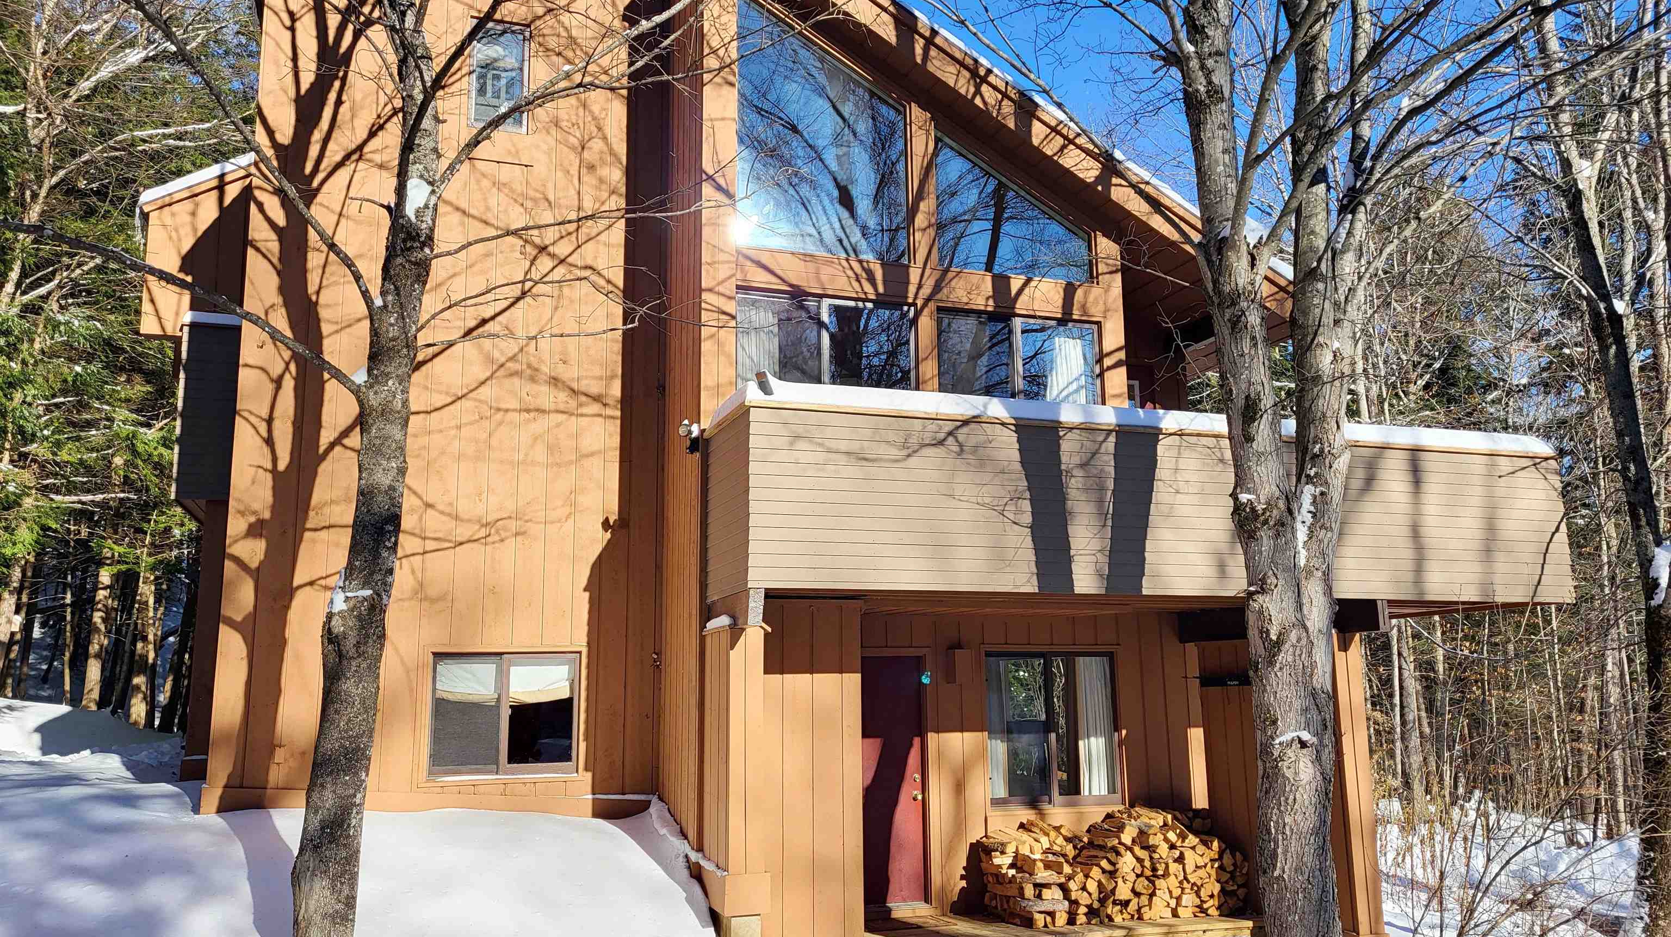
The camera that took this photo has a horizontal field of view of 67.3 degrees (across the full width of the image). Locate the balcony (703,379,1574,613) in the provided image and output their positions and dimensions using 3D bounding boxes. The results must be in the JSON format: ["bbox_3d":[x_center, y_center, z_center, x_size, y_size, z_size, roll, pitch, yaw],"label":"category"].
[{"bbox_3d":[2.399,0.429,9.751,6.747,1.228,1.600,3,-10,-18],"label":"balcony"}]

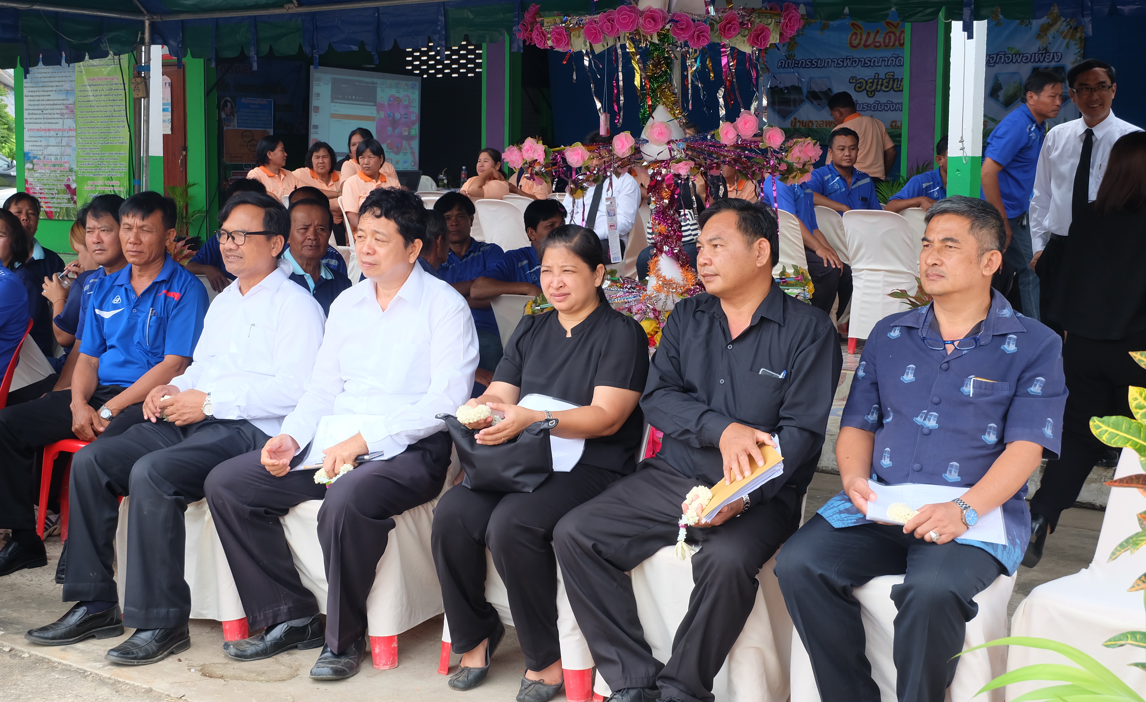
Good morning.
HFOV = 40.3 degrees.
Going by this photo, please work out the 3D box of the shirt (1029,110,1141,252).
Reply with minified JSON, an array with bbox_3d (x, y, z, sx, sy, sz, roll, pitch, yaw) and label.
[{"bbox_3d":[2.094,-0.685,6.350,0.480,0.600,0.280,3,6,21],"label":"shirt"}]

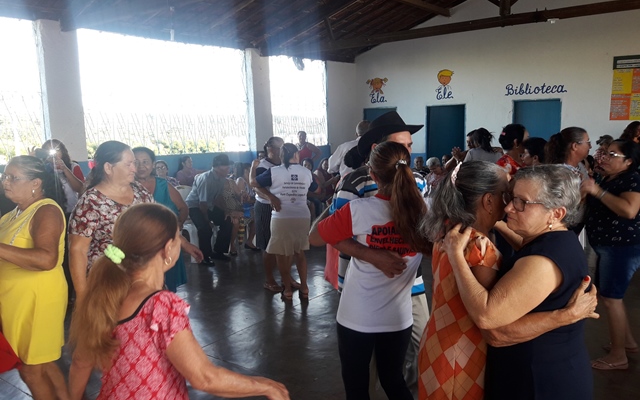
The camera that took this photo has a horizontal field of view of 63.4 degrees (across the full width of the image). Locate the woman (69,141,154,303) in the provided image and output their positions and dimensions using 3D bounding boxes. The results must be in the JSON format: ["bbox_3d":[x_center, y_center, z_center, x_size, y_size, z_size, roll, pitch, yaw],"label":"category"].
[{"bbox_3d":[-1.130,0.480,2.900,0.500,1.610,0.360,-8,11,-38],"label":"woman"}]

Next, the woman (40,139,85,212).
[{"bbox_3d":[-2.480,0.230,4.920,0.500,1.620,0.420,-3,9,-9],"label":"woman"}]

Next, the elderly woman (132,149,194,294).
[{"bbox_3d":[-1.370,0.345,4.280,0.540,1.560,0.360,-2,8,-5],"label":"elderly woman"}]

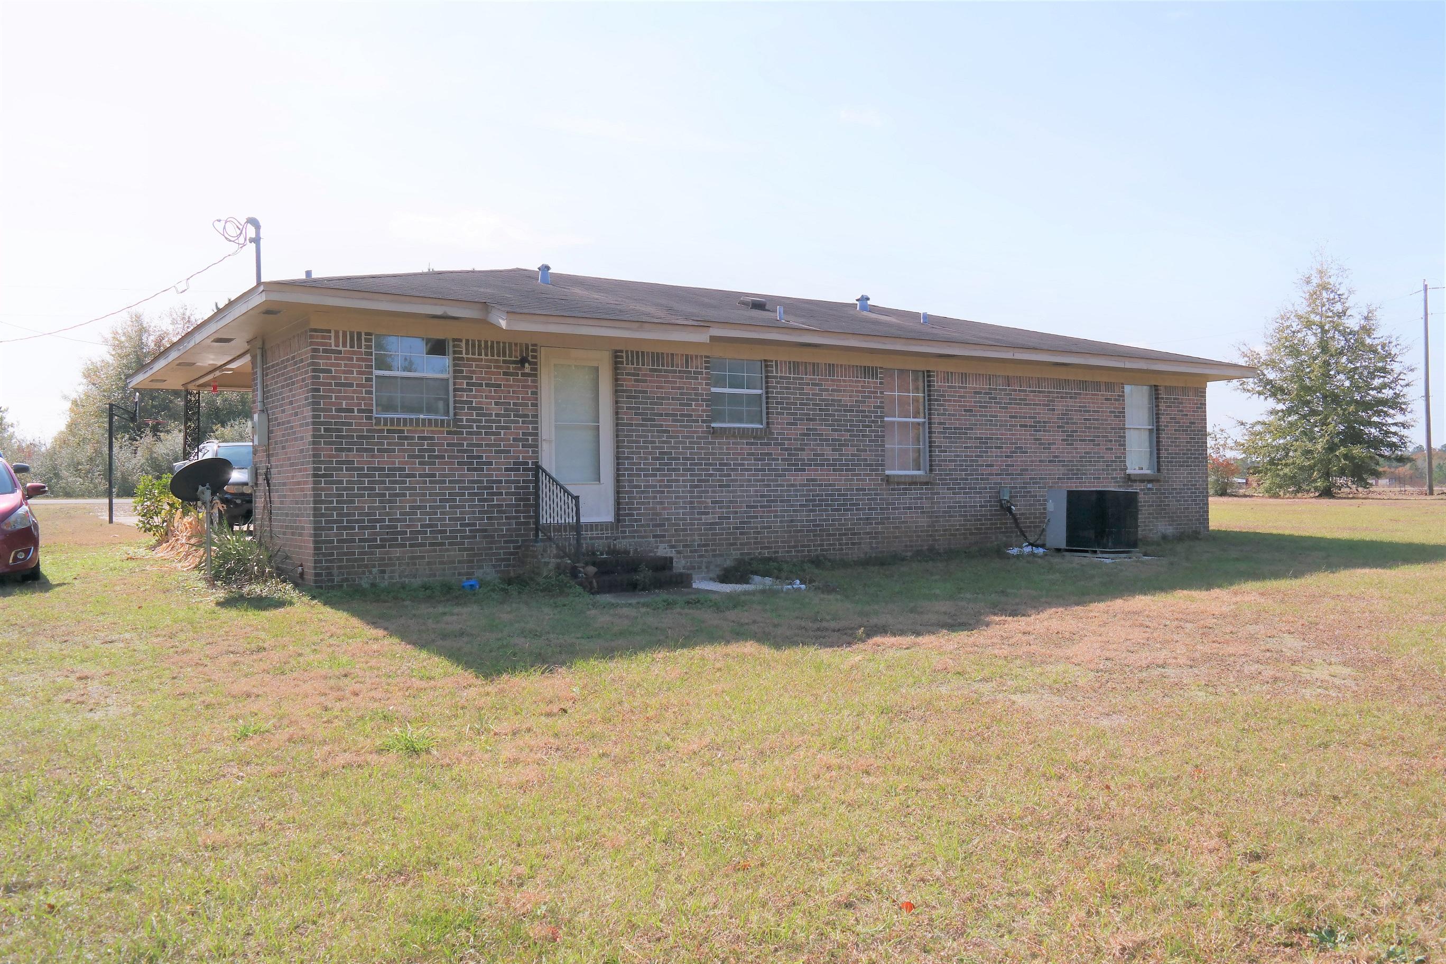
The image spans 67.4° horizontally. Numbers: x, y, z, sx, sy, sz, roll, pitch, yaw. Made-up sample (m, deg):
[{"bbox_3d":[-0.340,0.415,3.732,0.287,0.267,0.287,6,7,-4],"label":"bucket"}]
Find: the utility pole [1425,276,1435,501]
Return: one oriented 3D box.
[{"bbox_3d":[34.536,-4.585,53.000,0.320,10.600,0.320,0,-1,-33],"label":"utility pole"}]

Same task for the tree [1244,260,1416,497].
[{"bbox_3d":[27.841,-4.846,50.000,7.400,11.100,7.400,0,-1,-33],"label":"tree"}]

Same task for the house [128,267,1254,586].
[{"bbox_3d":[0.024,-1.081,18.405,16.171,4.490,9.994,0,-1,-33],"label":"house"}]

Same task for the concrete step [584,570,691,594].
[{"bbox_3d":[-1.019,1.118,11.974,1.376,0.171,0.402,0,-1,-33],"label":"concrete step"}]

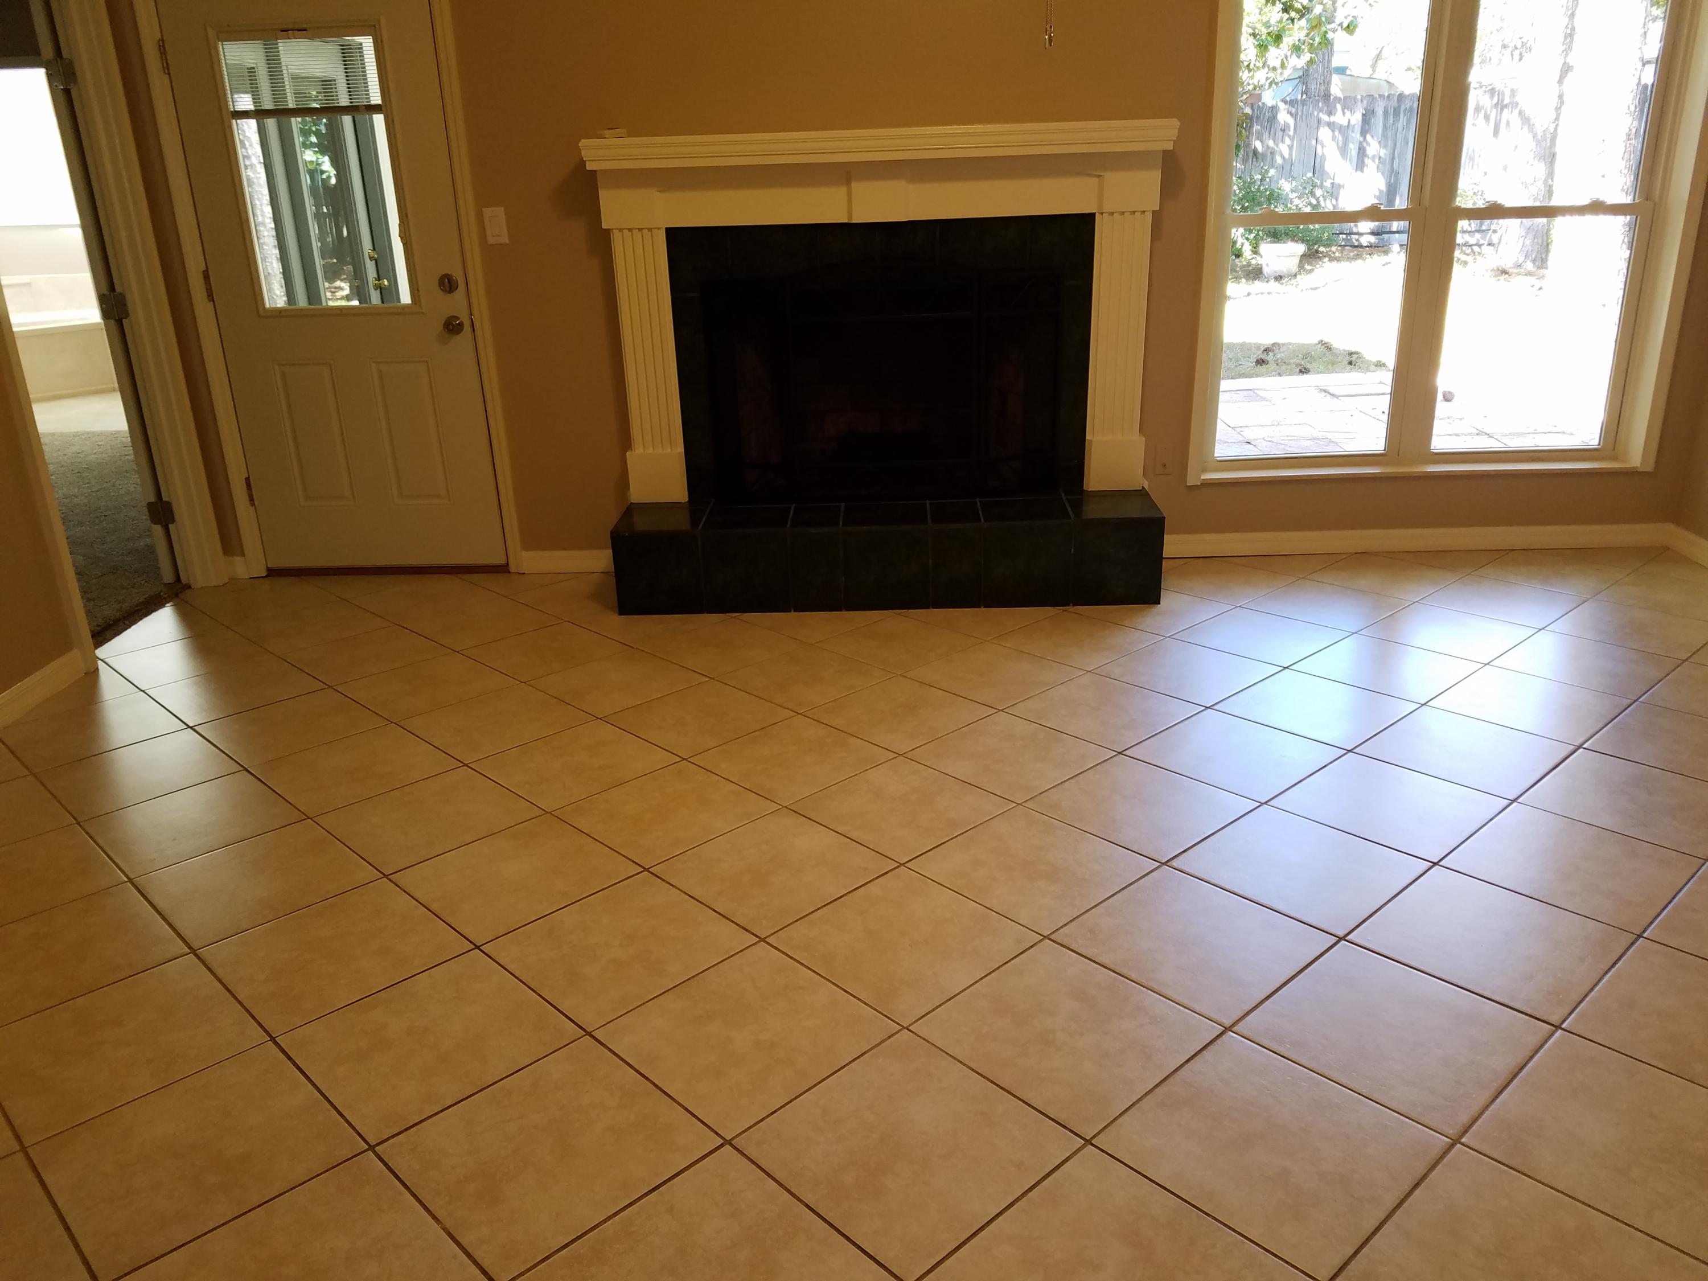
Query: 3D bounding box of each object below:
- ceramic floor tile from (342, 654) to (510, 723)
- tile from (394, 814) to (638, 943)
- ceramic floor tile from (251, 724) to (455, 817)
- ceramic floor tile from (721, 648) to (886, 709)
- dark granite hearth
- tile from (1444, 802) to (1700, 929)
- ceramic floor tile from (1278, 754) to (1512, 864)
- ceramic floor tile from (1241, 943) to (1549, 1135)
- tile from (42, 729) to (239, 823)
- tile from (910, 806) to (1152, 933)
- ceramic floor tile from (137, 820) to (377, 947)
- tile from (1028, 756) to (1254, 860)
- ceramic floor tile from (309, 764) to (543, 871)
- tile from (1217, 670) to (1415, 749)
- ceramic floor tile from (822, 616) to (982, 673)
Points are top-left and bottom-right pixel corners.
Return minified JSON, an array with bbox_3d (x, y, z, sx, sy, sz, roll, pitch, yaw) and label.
[{"bbox_3d":[-1.325,0.143,3.981,0.396,0.010,0.396,-19,26,-40],"label":"ceramic floor tile"},{"bbox_3d":[-0.731,0.506,2.748,0.397,0.010,0.397,-19,26,-40],"label":"tile"},{"bbox_3d":[-1.305,0.337,3.373,0.397,0.010,0.397,-19,26,-40],"label":"ceramic floor tile"},{"bbox_3d":[-0.147,0.118,3.935,0.396,0.010,0.396,-19,26,-40],"label":"ceramic floor tile"},{"bbox_3d":[0.122,-0.342,4.713,1.914,0.310,0.520,-1,20,3],"label":"dark granite hearth"},{"bbox_3d":[1.513,0.471,2.706,0.396,0.010,0.396,-19,26,-39],"label":"tile"},{"bbox_3d":[1.225,0.372,2.938,0.397,0.010,0.397,-19,26,-39],"label":"ceramic floor tile"},{"bbox_3d":[0.964,0.697,2.296,0.397,0.010,0.397,-19,26,-39],"label":"ceramic floor tile"},{"bbox_3d":[-1.879,0.348,3.370,0.396,0.010,0.396,-19,26,-39],"label":"tile"},{"bbox_3d":[0.401,0.511,2.859,0.400,0.010,0.400,-19,26,-40],"label":"tile"},{"bbox_3d":[-1.312,0.527,2.821,0.396,0.010,0.396,-19,26,-39],"label":"ceramic floor tile"},{"bbox_3d":[0.692,0.399,3.077,0.396,0.010,0.396,-19,26,-40],"label":"tile"},{"bbox_3d":[-1.063,0.440,3.186,0.401,0.010,0.401,-20,26,-40],"label":"ceramic floor tile"},{"bbox_3d":[1.298,0.190,3.597,0.396,0.010,0.396,-19,26,-40],"label":"tile"},{"bbox_3d":[0.147,0.011,4.135,0.397,0.010,0.397,-19,26,-40],"label":"ceramic floor tile"}]

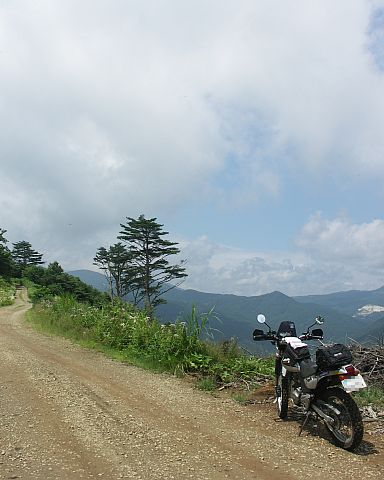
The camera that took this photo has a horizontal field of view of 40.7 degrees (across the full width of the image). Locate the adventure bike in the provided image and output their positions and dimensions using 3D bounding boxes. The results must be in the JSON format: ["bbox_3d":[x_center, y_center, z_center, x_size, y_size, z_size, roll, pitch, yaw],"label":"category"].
[{"bbox_3d":[1.283,1.515,5.825,0.820,1.270,2.050,-4,-4,-20],"label":"adventure bike"}]

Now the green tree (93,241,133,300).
[{"bbox_3d":[-6.757,2.762,44.000,3.400,5.100,3.230,0,-5,0],"label":"green tree"}]

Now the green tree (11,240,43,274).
[{"bbox_3d":[-29.411,3.554,92.000,5.690,6.930,5.510,0,-5,0],"label":"green tree"}]

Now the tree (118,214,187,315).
[{"bbox_3d":[-3.052,2.047,40.000,5.250,8.040,4.940,0,-5,0],"label":"tree"}]

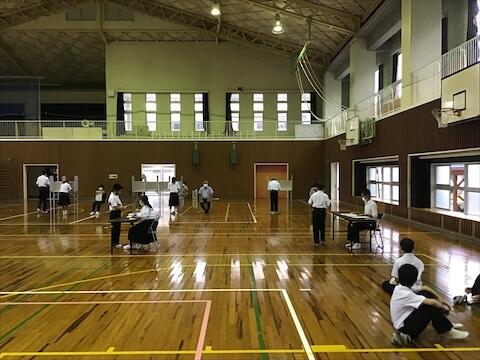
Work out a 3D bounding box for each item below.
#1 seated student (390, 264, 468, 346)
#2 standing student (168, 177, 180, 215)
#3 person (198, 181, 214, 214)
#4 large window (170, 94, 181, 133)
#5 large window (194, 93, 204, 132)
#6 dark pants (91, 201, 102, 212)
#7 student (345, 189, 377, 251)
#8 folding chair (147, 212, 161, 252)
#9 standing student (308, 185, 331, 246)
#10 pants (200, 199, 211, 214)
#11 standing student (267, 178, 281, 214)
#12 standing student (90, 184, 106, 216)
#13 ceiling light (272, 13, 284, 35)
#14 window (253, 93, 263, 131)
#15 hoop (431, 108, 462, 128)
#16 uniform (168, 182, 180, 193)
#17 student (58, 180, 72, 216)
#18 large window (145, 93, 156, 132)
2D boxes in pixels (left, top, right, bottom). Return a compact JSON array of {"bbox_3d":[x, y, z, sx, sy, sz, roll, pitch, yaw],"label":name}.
[{"bbox_3d":[1.960,1.217,4.463,0.800,0.740,0.480,0,1,-15],"label":"seated student"},{"bbox_3d":[-2.697,0.630,17.700,0.480,1.530,0.360,0,1,3],"label":"standing student"},{"bbox_3d":[-1.403,0.733,18.000,0.600,1.320,0.700,0,1,0],"label":"person"},{"bbox_3d":[-4.168,-4.396,28.000,0.650,2.480,0.120,0,1,-1],"label":"large window"},{"bbox_3d":[-2.553,-4.286,27.300,0.640,2.500,0.150,0,1,-1],"label":"large window"},{"bbox_3d":[-5.648,1.057,16.957,0.380,0.480,0.480,0,1,23],"label":"dark pants"},{"bbox_3d":[2.698,0.848,9.455,0.720,1.290,0.480,0,1,-5],"label":"student"},{"bbox_3d":[-1.982,1.129,9.500,0.500,0.790,0.460,0,1,13],"label":"folding chair"},{"bbox_3d":[1.849,0.803,10.000,0.510,1.420,0.360,0,1,7],"label":"standing student"},{"bbox_3d":[-1.381,1.083,17.365,0.450,0.560,0.550,0,1,0],"label":"pants"},{"bbox_3d":[1.431,0.636,18.100,0.520,1.460,0.420,0,1,3],"label":"standing student"},{"bbox_3d":[-5.581,0.755,16.945,0.470,1.180,0.550,0,1,23],"label":"standing student"},{"bbox_3d":[1.826,-7.415,20.500,0.550,0.930,0.550,0,1,-1],"label":"ceiling light"},{"bbox_3d":[1.205,-4.396,28.000,0.650,2.480,0.120,0,1,-1],"label":"window"},{"bbox_3d":[4.767,-1.416,9.900,0.640,0.460,0.470,0,1,-1],"label":"hoop"},{"bbox_3d":[-2.572,0.294,16.878,0.460,0.420,0.270,0,1,3],"label":"uniform"},{"bbox_3d":[-6.932,0.678,17.064,0.500,1.330,0.400,0,1,9],"label":"student"},{"bbox_3d":[-5.645,-4.286,27.300,0.720,2.500,0.150,0,1,-1],"label":"large window"}]

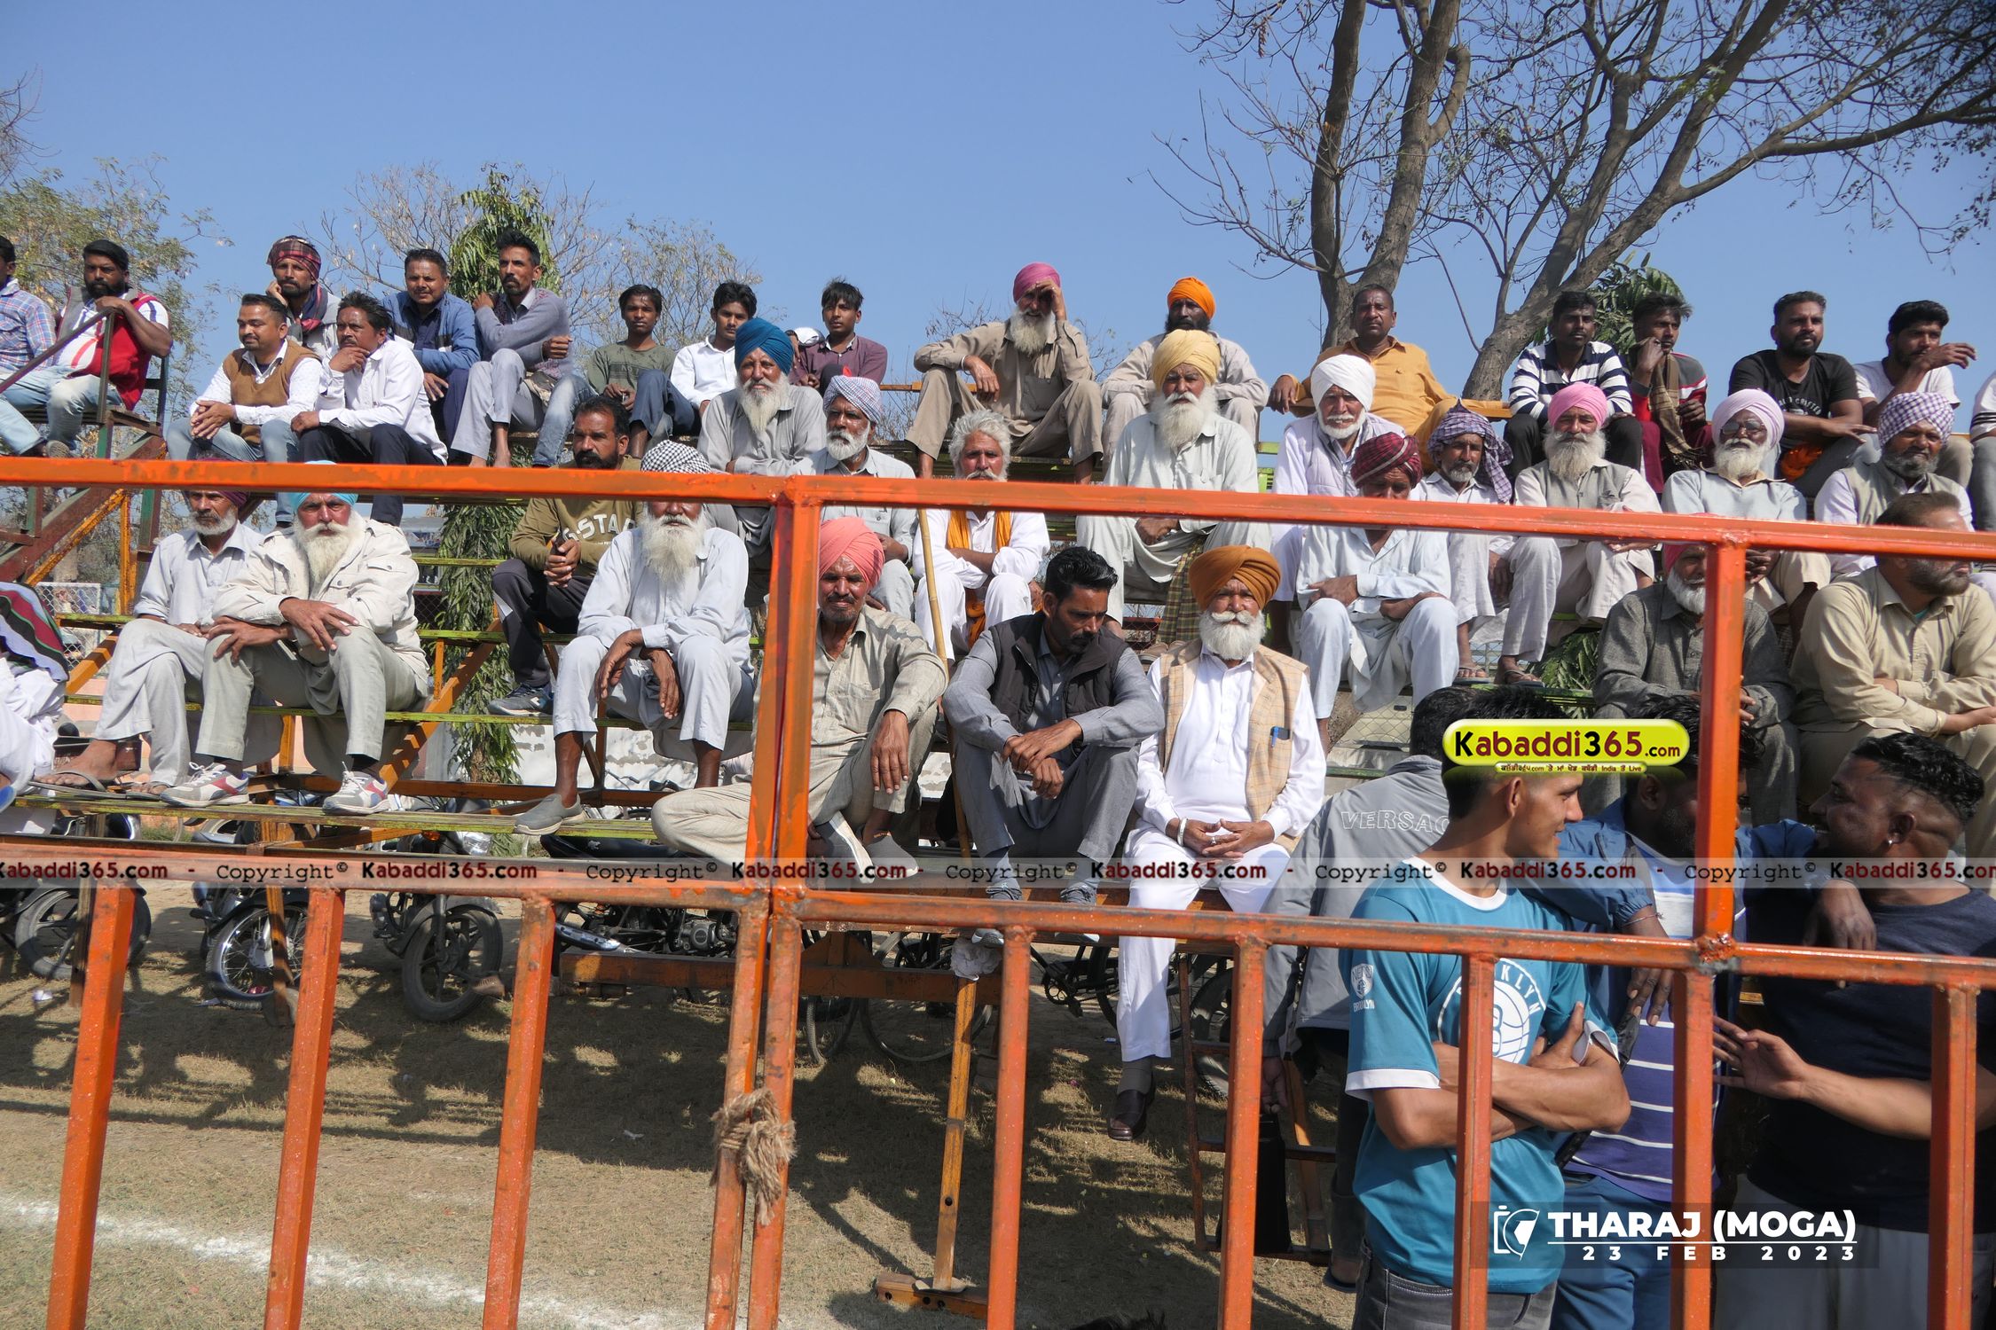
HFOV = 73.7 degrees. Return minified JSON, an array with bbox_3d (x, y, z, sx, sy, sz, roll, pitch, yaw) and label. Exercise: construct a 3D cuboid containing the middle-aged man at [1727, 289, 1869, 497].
[{"bbox_3d":[3.111,-0.927,5.200,0.560,1.095,0.700,2,-4,20],"label":"middle-aged man"}]

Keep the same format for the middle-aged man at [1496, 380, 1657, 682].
[{"bbox_3d":[2.158,-0.488,4.930,0.560,1.166,0.750,2,-4,20],"label":"middle-aged man"}]

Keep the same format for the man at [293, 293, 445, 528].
[{"bbox_3d":[-2.568,-0.963,5.297,0.520,1.099,0.800,2,-4,17],"label":"man"}]

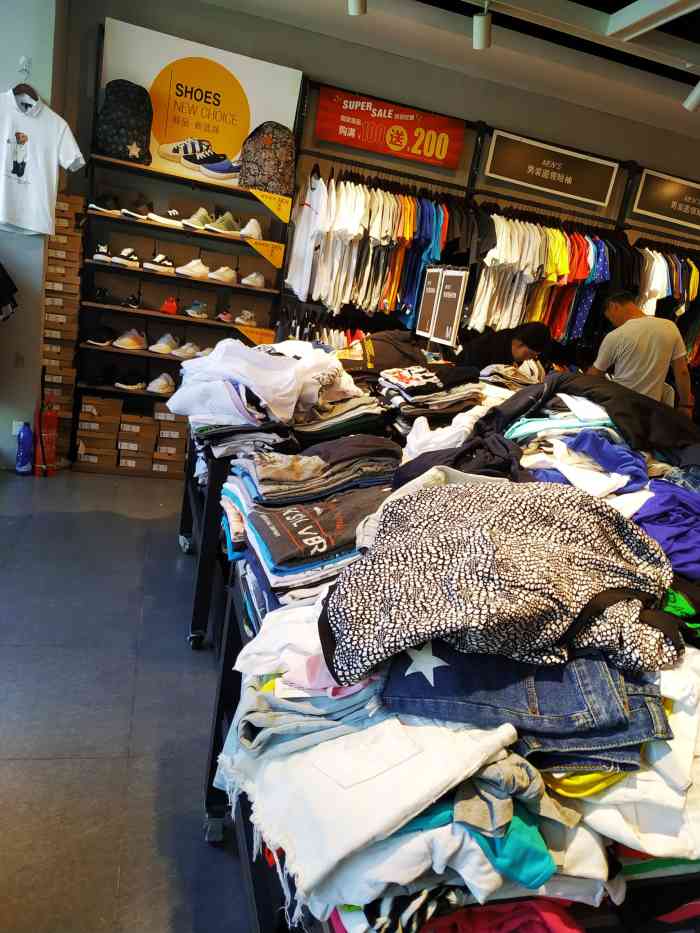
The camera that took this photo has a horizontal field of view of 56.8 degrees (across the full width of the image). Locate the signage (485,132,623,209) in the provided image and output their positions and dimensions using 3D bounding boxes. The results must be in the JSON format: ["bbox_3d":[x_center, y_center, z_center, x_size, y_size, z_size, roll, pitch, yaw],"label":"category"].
[{"bbox_3d":[1.474,-2.142,4.680,1.040,0.300,0.030,5,15,-17],"label":"signage"}]

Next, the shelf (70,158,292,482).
[{"bbox_3d":[-1.146,-0.891,4.354,1.200,1.950,0.360,5,15,-17],"label":"shelf"}]

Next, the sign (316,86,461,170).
[{"bbox_3d":[0.282,-2.245,4.316,1.020,0.300,0.030,5,15,-17],"label":"sign"}]

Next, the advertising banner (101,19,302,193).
[{"bbox_3d":[-0.912,-2.188,4.000,1.190,0.730,0.030,5,15,-17],"label":"advertising banner"}]

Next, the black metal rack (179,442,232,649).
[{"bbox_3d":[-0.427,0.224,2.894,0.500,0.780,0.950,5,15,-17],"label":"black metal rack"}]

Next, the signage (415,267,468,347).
[{"bbox_3d":[0.420,-0.735,2.955,0.040,0.330,0.400,4,16,-22],"label":"signage"}]

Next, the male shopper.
[{"bbox_3d":[1.471,-0.086,3.611,0.560,1.640,0.420,9,14,-5],"label":"male shopper"}]

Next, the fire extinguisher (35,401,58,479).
[{"bbox_3d":[-1.905,-0.185,4.099,0.150,0.480,0.130,5,15,-17],"label":"fire extinguisher"}]

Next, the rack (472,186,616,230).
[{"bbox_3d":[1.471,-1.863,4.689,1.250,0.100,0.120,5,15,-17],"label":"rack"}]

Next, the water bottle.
[{"bbox_3d":[-2.038,-0.118,4.061,0.105,0.325,0.100,5,15,-17],"label":"water bottle"}]

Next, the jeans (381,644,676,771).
[{"bbox_3d":[0.229,0.322,0.969,0.390,0.100,0.270,7,15,-9],"label":"jeans"}]

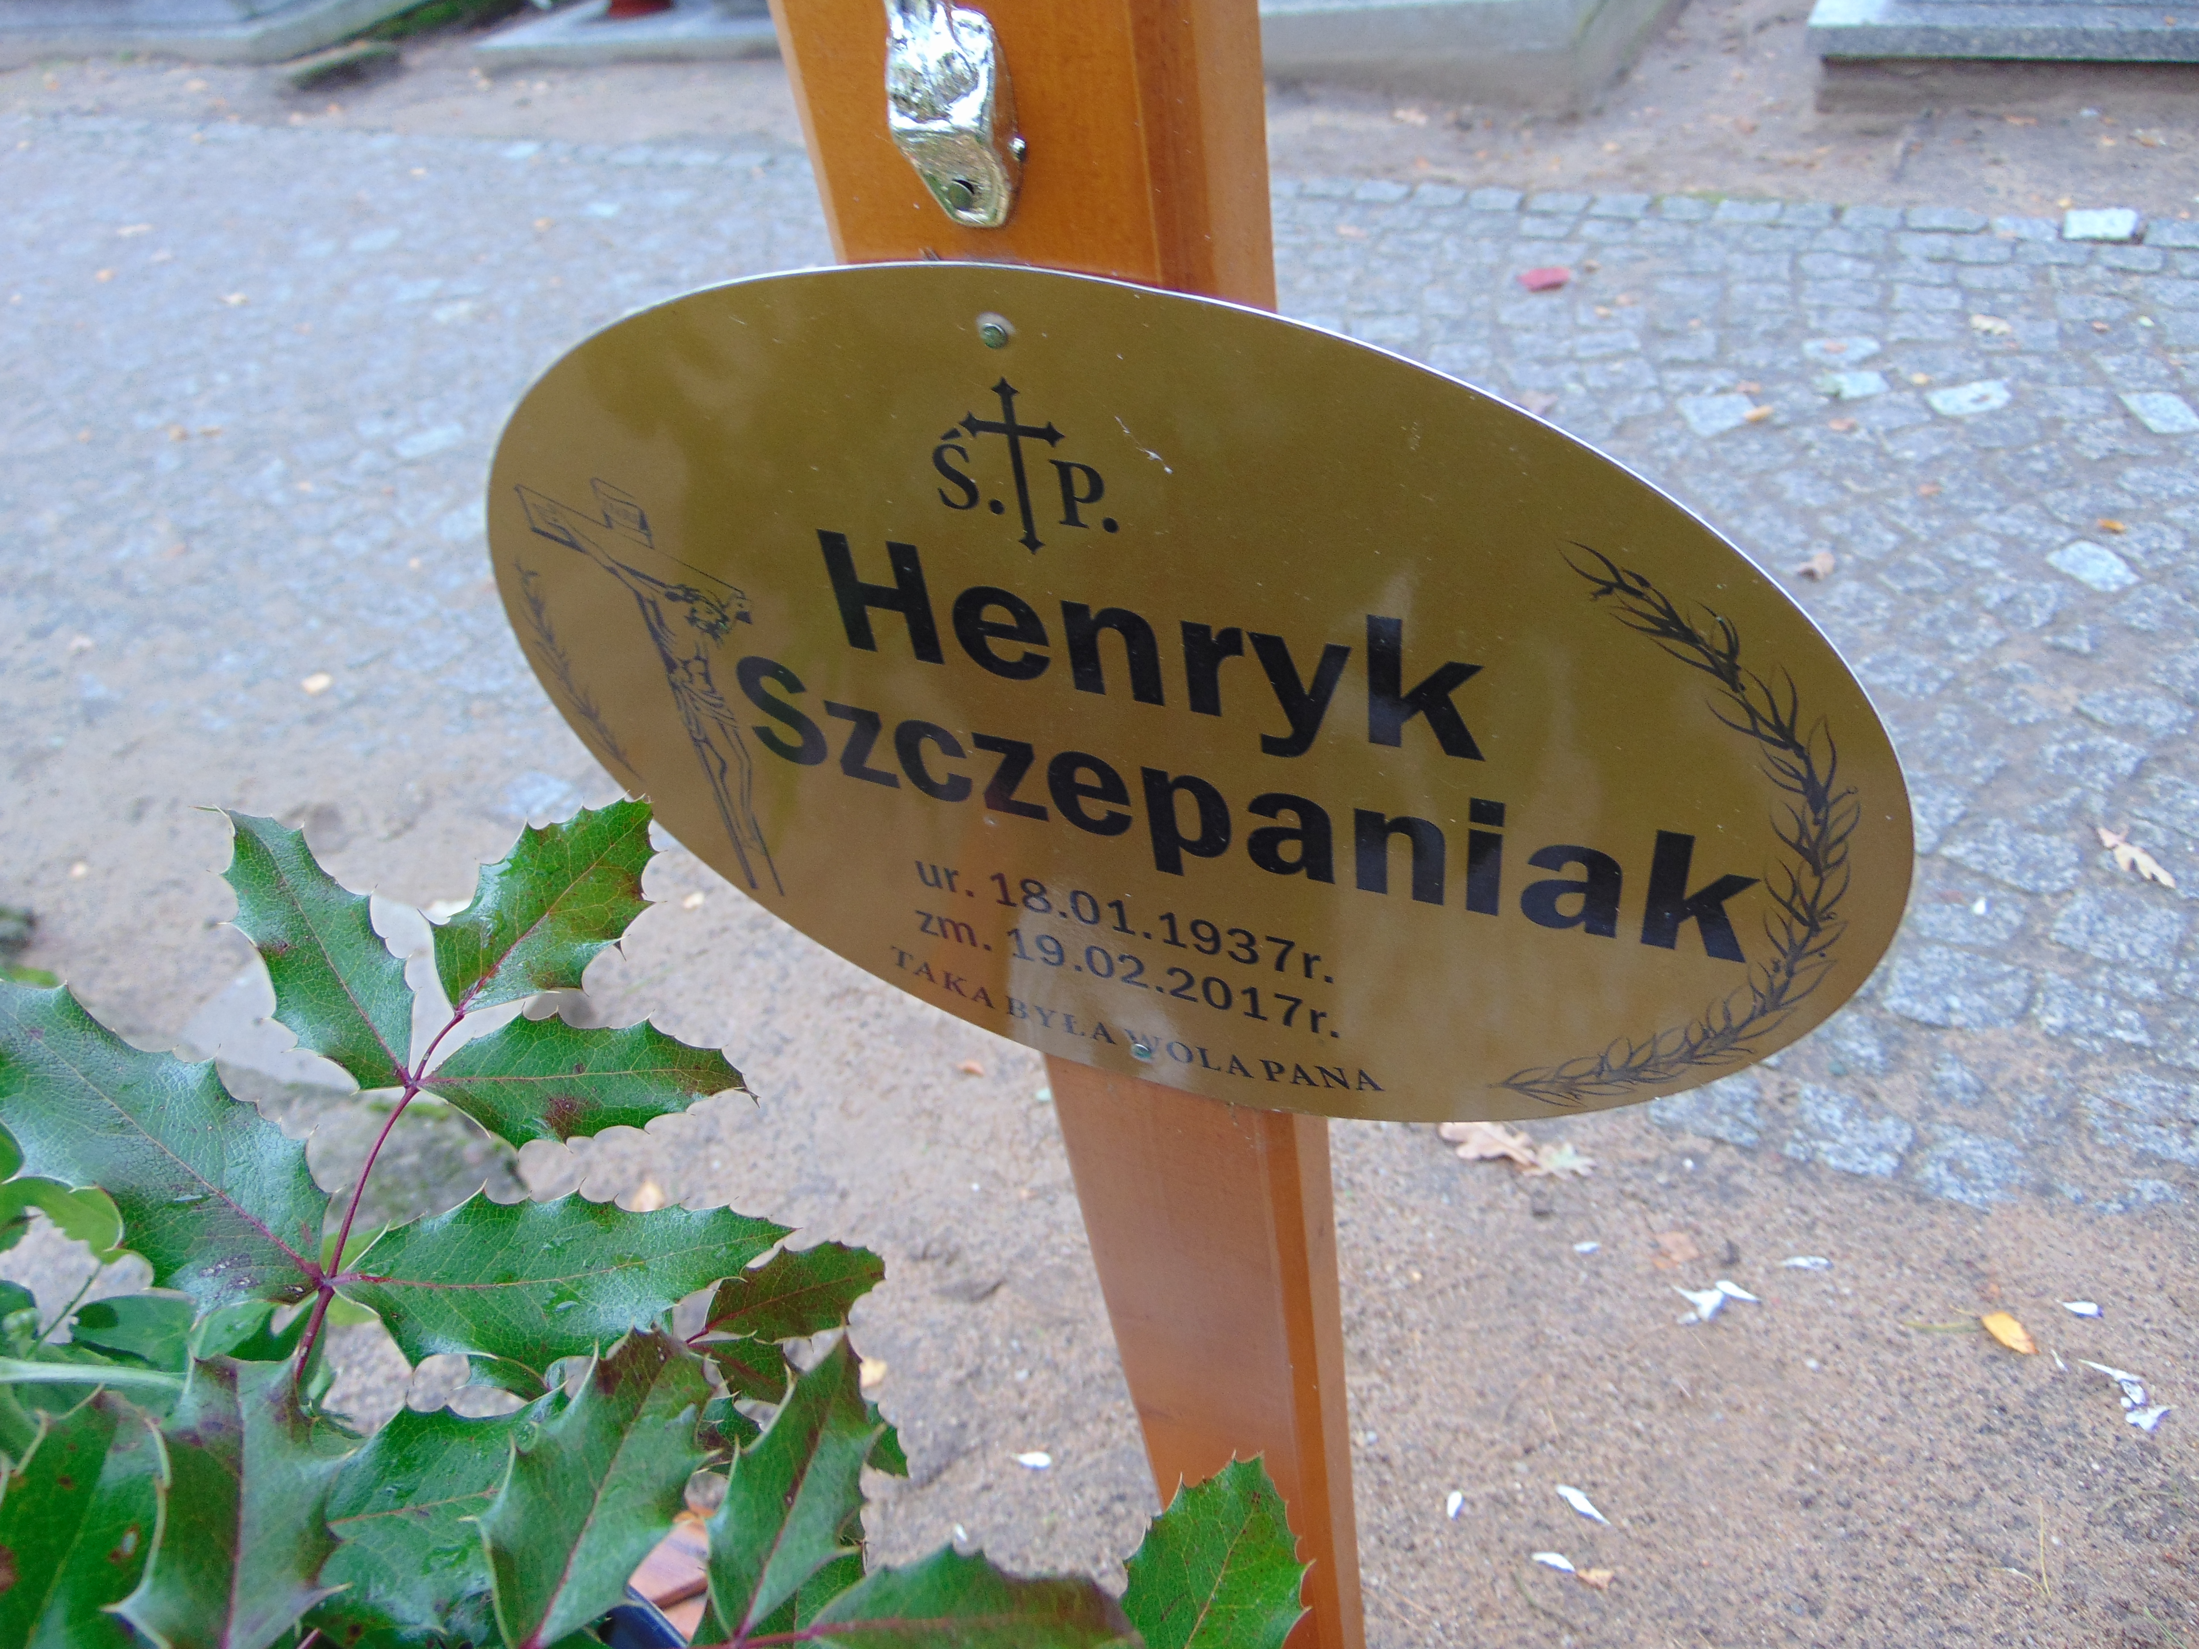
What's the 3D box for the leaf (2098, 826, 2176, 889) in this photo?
[{"bbox_3d":[1.020,0.033,1.565,0.045,0.018,0.092,-19,43,-9],"label":"leaf"}]

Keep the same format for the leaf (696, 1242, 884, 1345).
[{"bbox_3d":[-0.075,0.113,0.381,0.050,0.010,0.028,-19,43,-10],"label":"leaf"}]

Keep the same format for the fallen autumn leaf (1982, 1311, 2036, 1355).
[{"bbox_3d":[0.713,0.397,1.241,0.026,0.008,0.044,-35,48,-25],"label":"fallen autumn leaf"}]

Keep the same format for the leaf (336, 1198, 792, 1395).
[{"bbox_3d":[-0.104,0.087,0.308,0.089,0.015,0.044,-7,42,3],"label":"leaf"}]

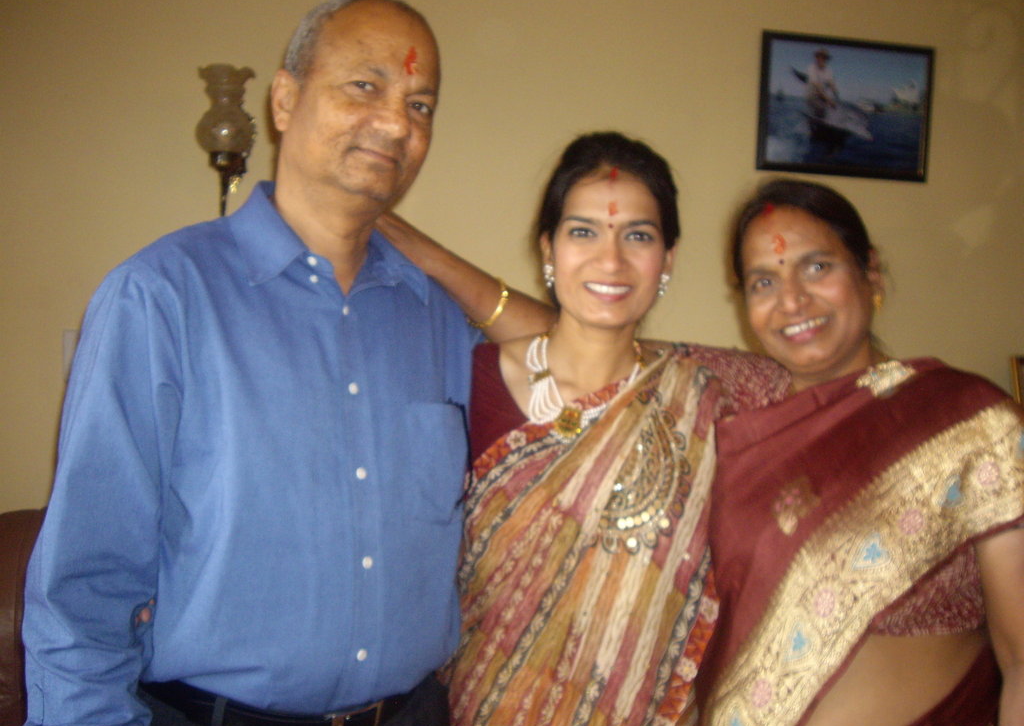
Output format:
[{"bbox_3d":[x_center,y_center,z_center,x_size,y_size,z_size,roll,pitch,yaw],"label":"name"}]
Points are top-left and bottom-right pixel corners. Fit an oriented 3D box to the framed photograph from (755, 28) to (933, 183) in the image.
[{"bbox_3d":[0.693,-0.529,2.330,0.386,0.284,0.020,2,3,-10],"label":"framed photograph"}]

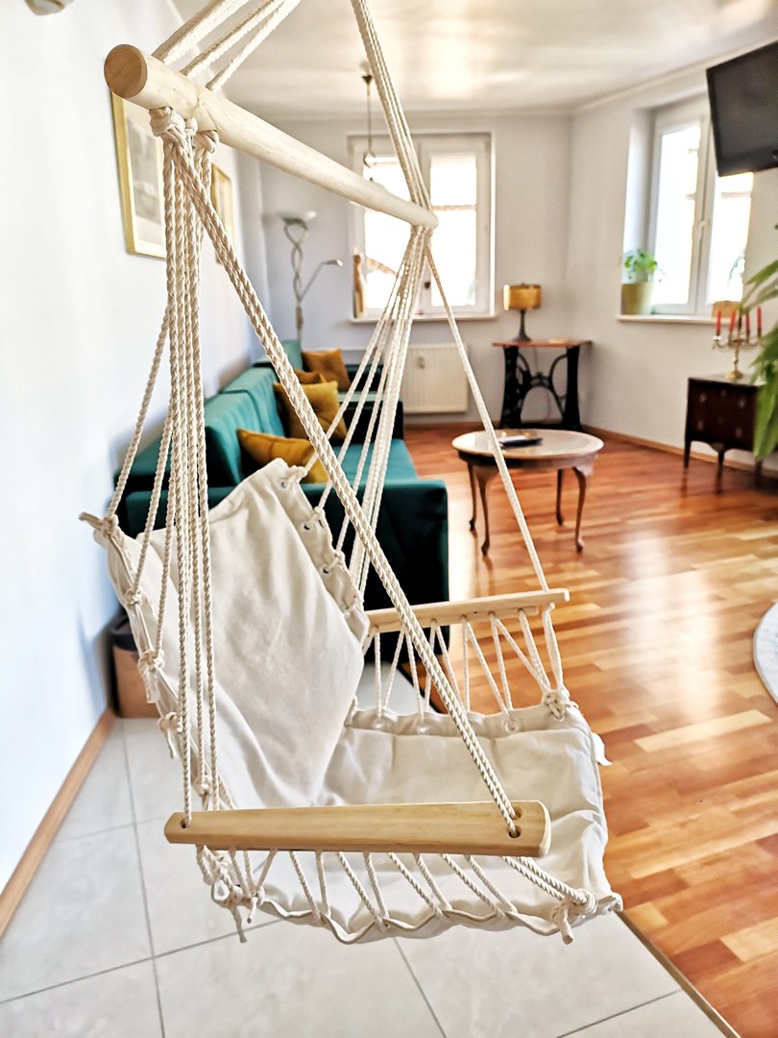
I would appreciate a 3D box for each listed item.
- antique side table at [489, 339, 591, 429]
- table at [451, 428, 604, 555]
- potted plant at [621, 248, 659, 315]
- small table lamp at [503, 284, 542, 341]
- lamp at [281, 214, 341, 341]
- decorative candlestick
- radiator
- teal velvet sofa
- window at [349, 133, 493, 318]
[{"bbox_3d":[1.262,-1.056,6.682,0.706,0.773,0.433,6,18,24],"label":"antique side table"},{"bbox_3d":[0.685,-0.139,4.058,0.736,0.504,0.736,-2,16,-3],"label":"table"},{"bbox_3d":[1.933,-1.847,6.274,0.302,0.514,0.302,4,17,19],"label":"potted plant"},{"bbox_3d":[1.113,-1.717,6.731,0.302,0.469,0.302,-2,16,-3],"label":"small table lamp"},{"bbox_3d":[-0.603,-1.585,6.757,0.504,1.835,0.323,-2,16,-3],"label":"lamp"},{"bbox_3d":[2.191,-1.117,5.128,0.312,0.444,0.292,4,17,19],"label":"decorative candlestick"},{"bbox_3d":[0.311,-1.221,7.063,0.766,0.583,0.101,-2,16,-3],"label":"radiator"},{"bbox_3d":[-0.393,-0.201,3.744,1.058,0.847,2.137,-2,16,-3],"label":"teal velvet sofa"},{"bbox_3d":[0.273,-2.456,6.841,1.226,1.450,0.141,-2,16,-3],"label":"window"}]

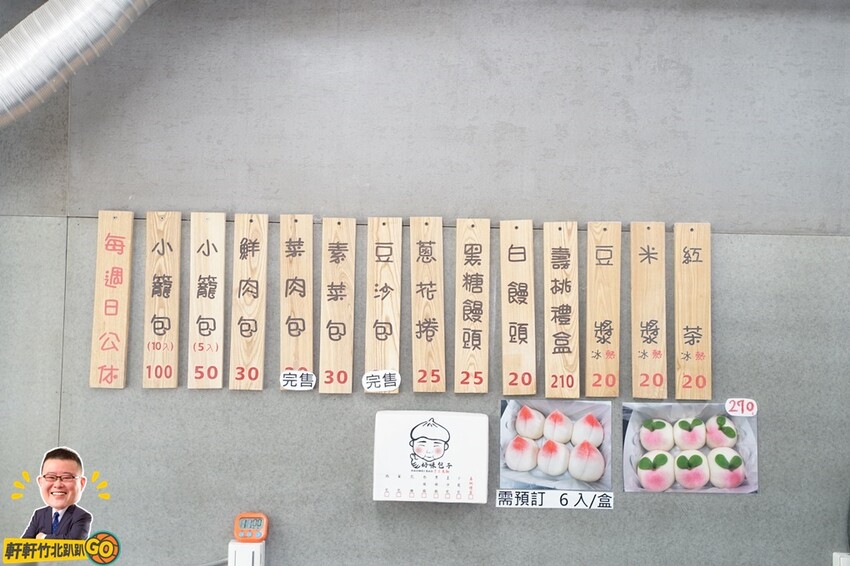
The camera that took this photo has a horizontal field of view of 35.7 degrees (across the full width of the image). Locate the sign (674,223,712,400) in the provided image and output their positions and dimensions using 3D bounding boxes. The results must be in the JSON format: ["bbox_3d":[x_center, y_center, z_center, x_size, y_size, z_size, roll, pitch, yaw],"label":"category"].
[{"bbox_3d":[0.540,0.057,2.667,0.073,0.354,0.014,1,-5,-1],"label":"sign"}]

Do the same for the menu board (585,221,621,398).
[{"bbox_3d":[0.376,0.054,2.780,0.070,0.368,0.012,1,-5,0],"label":"menu board"}]

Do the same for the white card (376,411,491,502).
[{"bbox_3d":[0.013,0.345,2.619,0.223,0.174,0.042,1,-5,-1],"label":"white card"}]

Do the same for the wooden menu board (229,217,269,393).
[{"bbox_3d":[-0.370,0.039,2.780,0.070,0.370,0.012,1,-5,0],"label":"wooden menu board"}]

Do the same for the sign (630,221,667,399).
[{"bbox_3d":[0.471,0.056,2.780,0.072,0.371,0.012,0,-5,0],"label":"sign"}]

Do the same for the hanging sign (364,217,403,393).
[{"bbox_3d":[-0.083,0.044,2.658,0.067,0.351,0.014,1,-5,-1],"label":"hanging sign"}]

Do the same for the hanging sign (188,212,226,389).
[{"bbox_3d":[-0.459,0.036,2.780,0.073,0.371,0.012,0,-5,0],"label":"hanging sign"}]

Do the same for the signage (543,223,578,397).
[{"bbox_3d":[0.287,0.056,2.780,0.071,0.371,0.012,0,-5,0],"label":"signage"}]

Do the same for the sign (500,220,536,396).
[{"bbox_3d":[0.195,0.051,2.780,0.069,0.368,0.012,-1,-5,0],"label":"sign"}]

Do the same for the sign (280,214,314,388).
[{"bbox_3d":[-0.270,0.040,2.780,0.069,0.370,0.012,-1,-5,0],"label":"sign"}]

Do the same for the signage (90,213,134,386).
[{"bbox_3d":[-0.659,0.036,2.788,0.072,0.374,0.017,2,-4,0],"label":"signage"}]

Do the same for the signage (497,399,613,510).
[{"bbox_3d":[0.270,0.356,2.754,0.241,0.223,0.005,0,-5,0],"label":"signage"}]

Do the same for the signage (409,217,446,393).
[{"bbox_3d":[0.006,0.043,2.659,0.064,0.351,0.014,-1,-5,-1],"label":"signage"}]

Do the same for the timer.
[{"bbox_3d":[-0.336,0.473,2.566,0.064,0.058,0.022,1,-5,-1],"label":"timer"}]

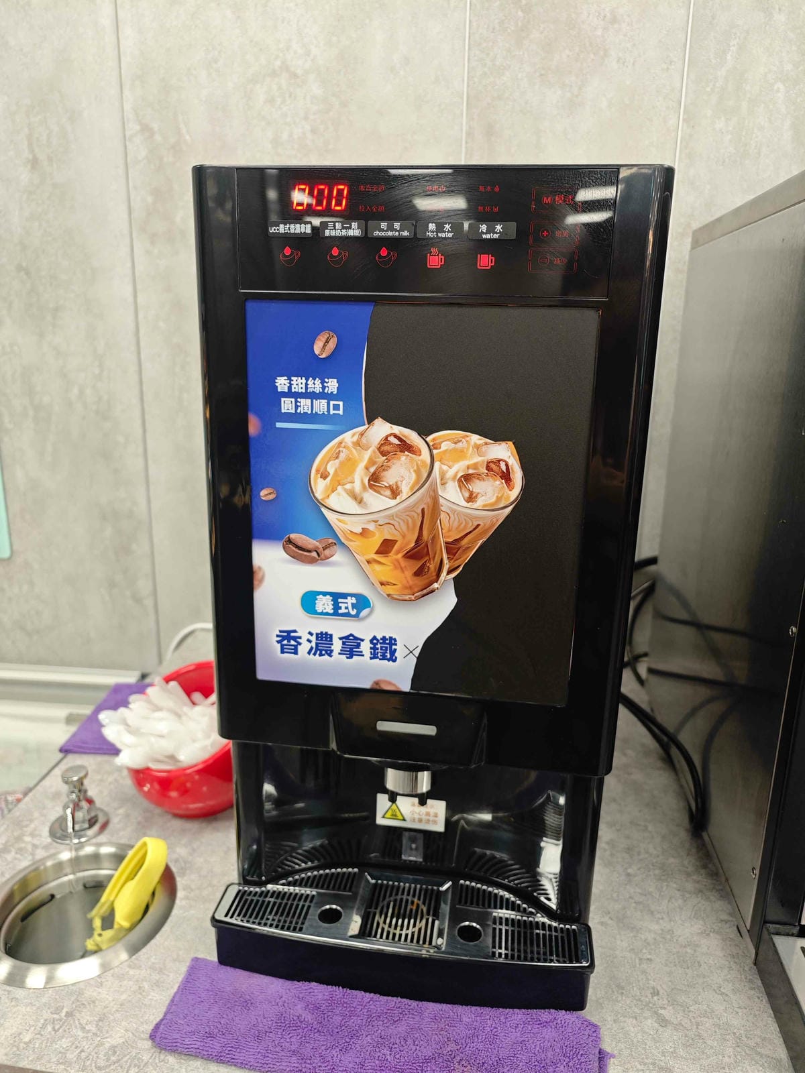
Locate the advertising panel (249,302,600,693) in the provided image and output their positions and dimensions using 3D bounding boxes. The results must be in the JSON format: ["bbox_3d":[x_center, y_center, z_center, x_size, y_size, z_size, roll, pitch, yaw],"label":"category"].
[{"bbox_3d":[0.008,-0.018,0.502,0.233,0.277,0.005,3,14,7],"label":"advertising panel"}]

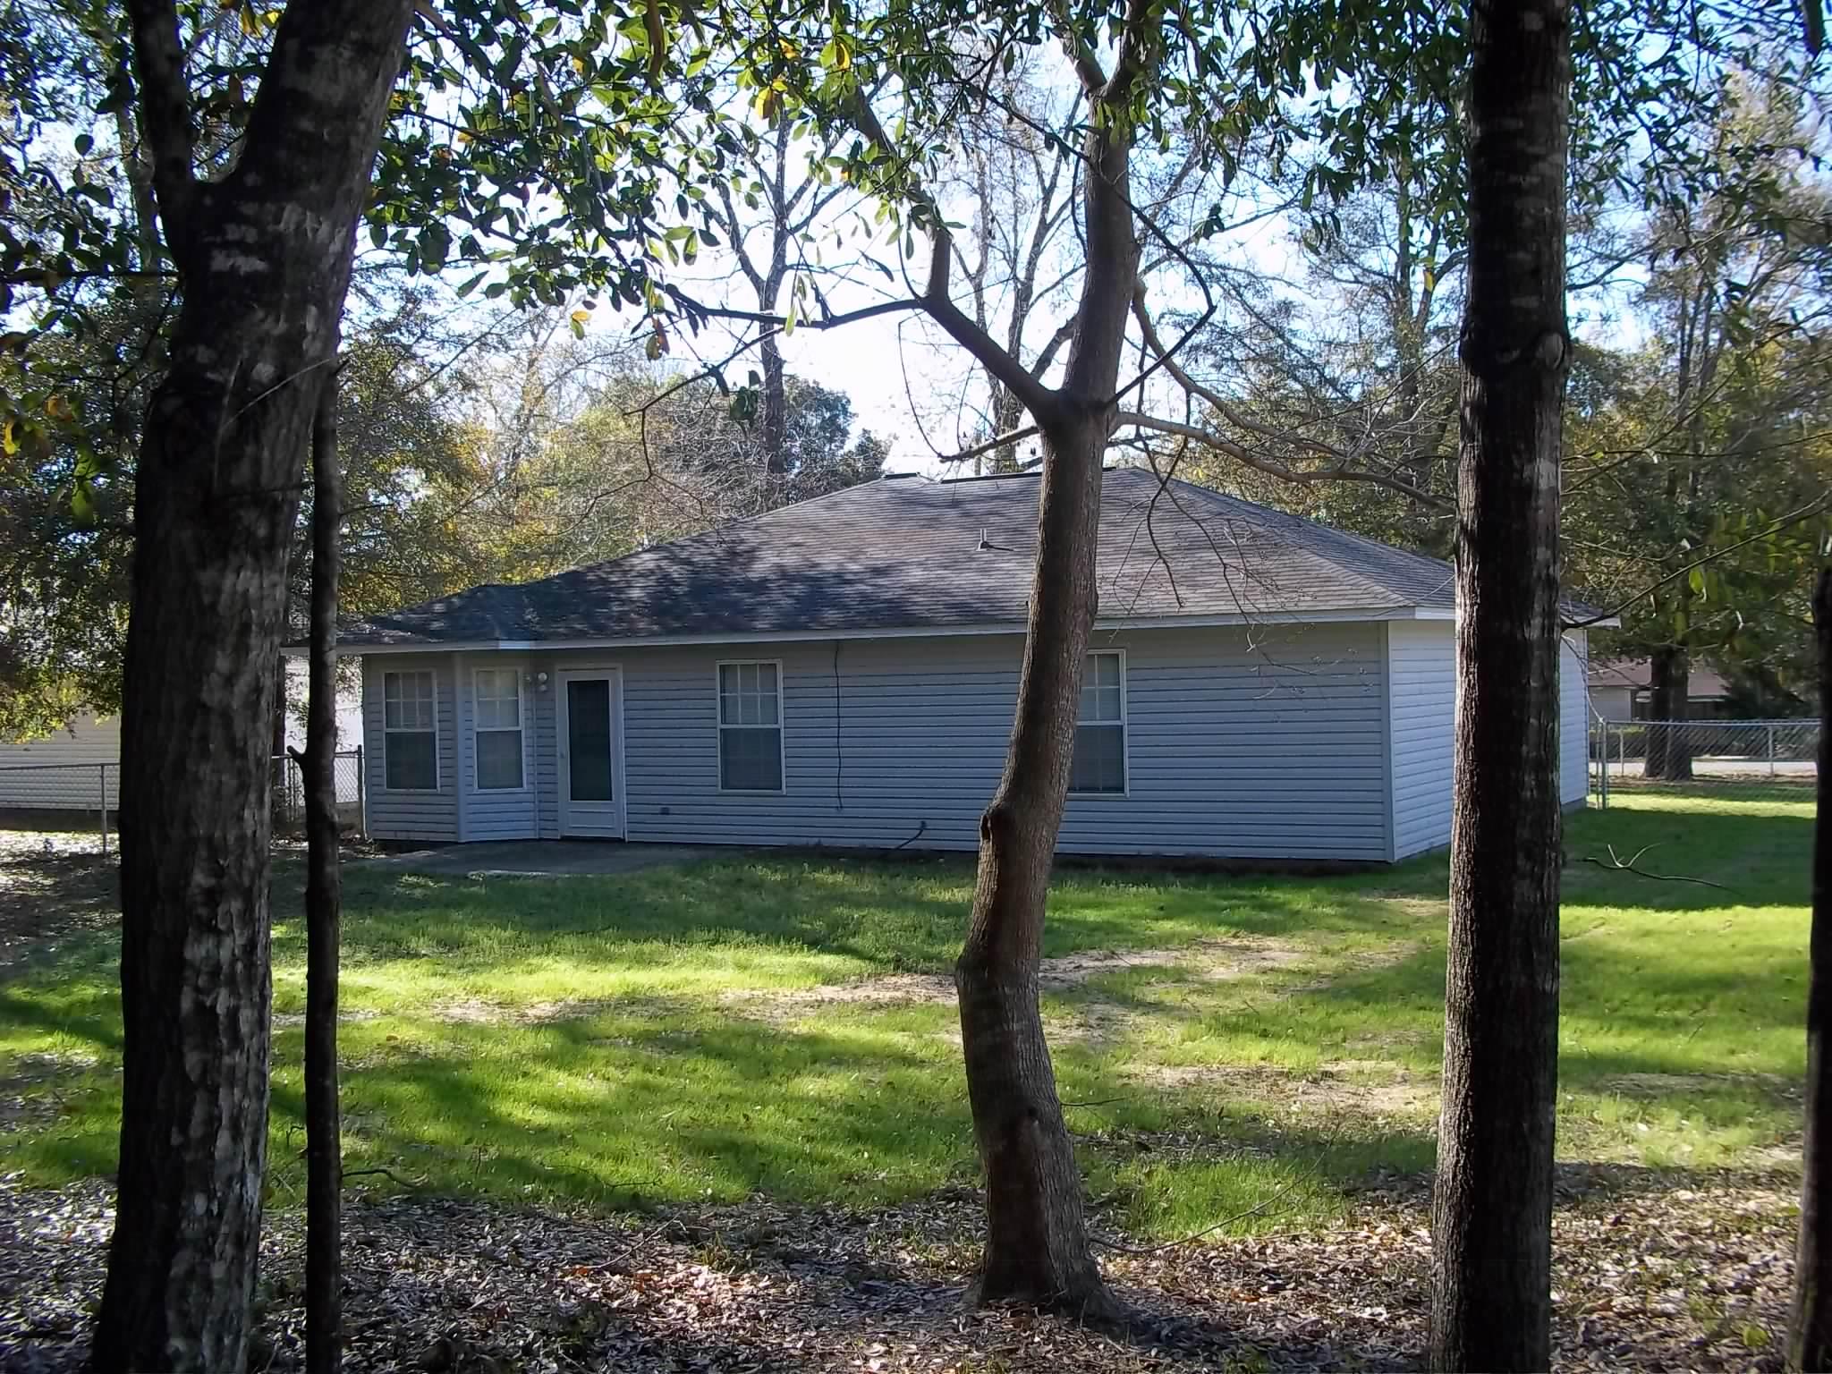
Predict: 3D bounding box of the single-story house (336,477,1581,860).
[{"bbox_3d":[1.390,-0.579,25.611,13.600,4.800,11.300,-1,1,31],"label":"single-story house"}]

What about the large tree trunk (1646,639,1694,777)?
[{"bbox_3d":[15.440,0.483,39.000,0.930,2.850,0.850,-2,0,0],"label":"large tree trunk"}]

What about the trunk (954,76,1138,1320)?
[{"bbox_3d":[0.360,0.030,5.300,0.500,3.450,0.450,-2,0,0],"label":"trunk"}]

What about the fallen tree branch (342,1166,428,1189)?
[{"bbox_3d":[-1.842,1.698,6.600,0.330,0.090,0.130,-2,0,0],"label":"fallen tree branch"}]

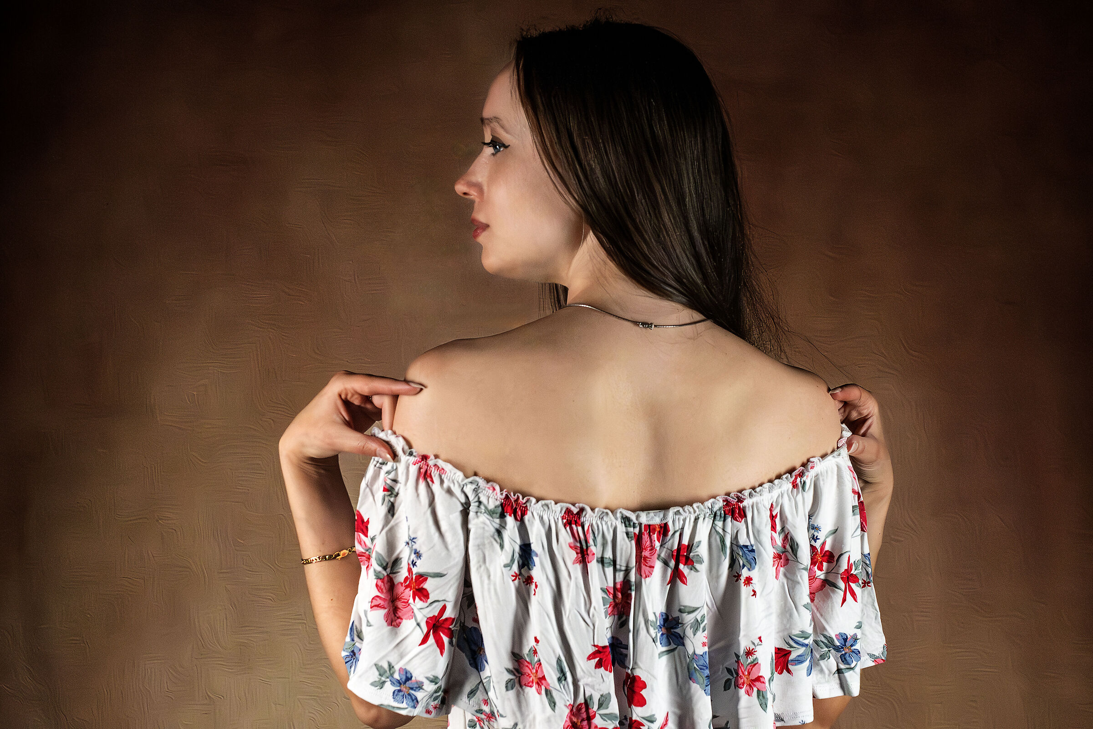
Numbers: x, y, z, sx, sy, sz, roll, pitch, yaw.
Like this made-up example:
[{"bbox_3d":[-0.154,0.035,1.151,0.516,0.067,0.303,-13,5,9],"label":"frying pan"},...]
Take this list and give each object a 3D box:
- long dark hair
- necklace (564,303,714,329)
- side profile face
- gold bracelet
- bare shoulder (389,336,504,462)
[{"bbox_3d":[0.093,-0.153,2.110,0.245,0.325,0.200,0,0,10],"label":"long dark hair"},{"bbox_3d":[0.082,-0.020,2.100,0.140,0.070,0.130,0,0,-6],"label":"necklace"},{"bbox_3d":[-0.023,-0.171,2.100,0.112,0.195,0.140,0,0,10],"label":"side profile face"},{"bbox_3d":[-0.194,0.174,2.160,0.062,0.016,0.056,-15,3,-6],"label":"gold bracelet"},{"bbox_3d":[-0.090,0.031,2.110,0.105,0.113,0.110,0,0,-6],"label":"bare shoulder"}]

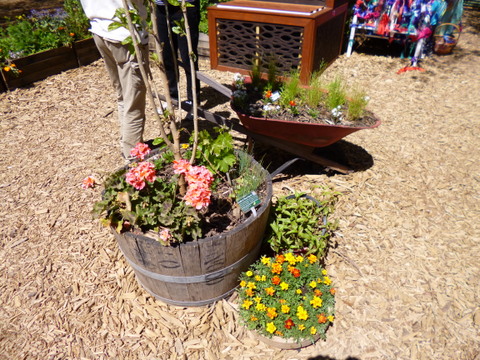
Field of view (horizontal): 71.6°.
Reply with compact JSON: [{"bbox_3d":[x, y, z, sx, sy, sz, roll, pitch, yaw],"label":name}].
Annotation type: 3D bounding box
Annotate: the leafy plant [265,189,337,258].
[{"bbox_3d":[0.255,0.225,1.599,0.350,0.280,0.330,0,33,0],"label":"leafy plant"}]

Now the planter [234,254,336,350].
[{"bbox_3d":[0.177,0.454,1.293,0.375,0.235,0.375,0,33,0],"label":"planter"}]

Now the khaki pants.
[{"bbox_3d":[-0.789,-0.607,2.273,0.330,0.920,0.360,-21,39,-29],"label":"khaki pants"}]

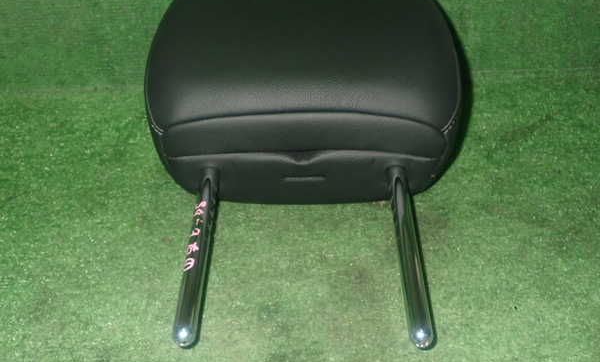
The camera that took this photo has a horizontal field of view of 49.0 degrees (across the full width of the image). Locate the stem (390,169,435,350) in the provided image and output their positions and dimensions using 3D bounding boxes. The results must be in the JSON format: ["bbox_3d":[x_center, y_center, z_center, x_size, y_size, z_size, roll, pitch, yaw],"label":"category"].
[{"bbox_3d":[0.078,0.048,0.477,0.014,0.014,0.170,1,40,0],"label":"stem"}]

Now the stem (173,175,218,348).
[{"bbox_3d":[-0.073,0.048,0.476,0.014,0.014,0.170,1,40,0],"label":"stem"}]

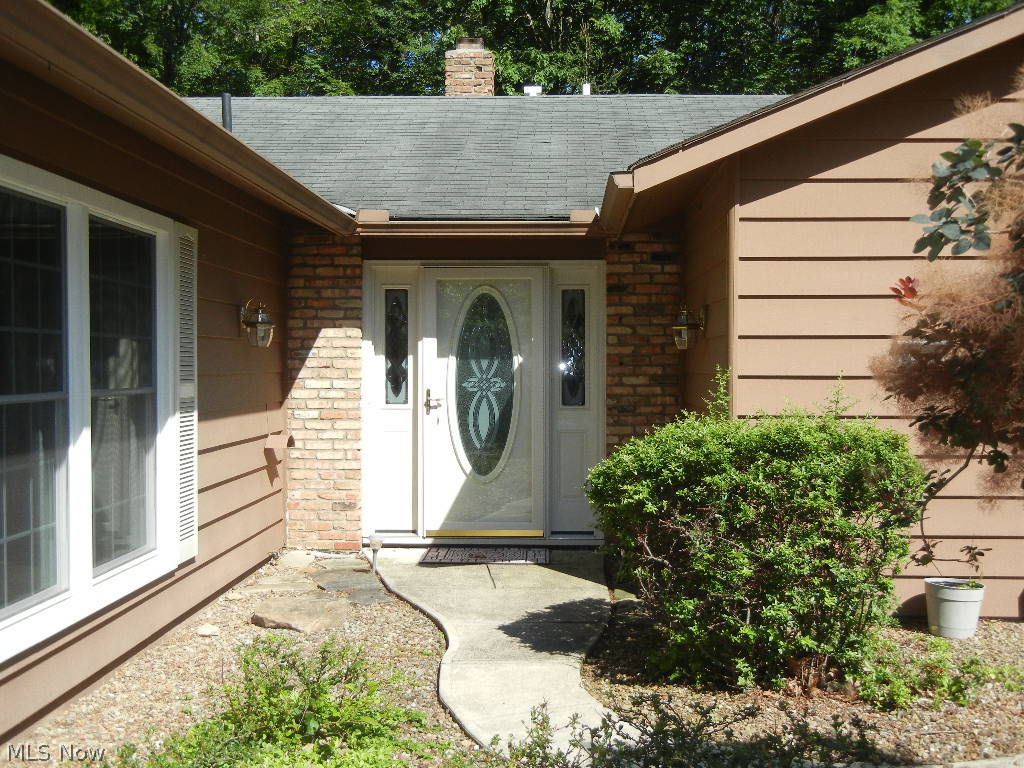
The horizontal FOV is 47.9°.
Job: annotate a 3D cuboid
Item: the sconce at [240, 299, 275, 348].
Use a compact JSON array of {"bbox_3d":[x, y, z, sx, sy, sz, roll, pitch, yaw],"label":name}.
[{"bbox_3d":[-1.592,-0.377,7.248,0.200,0.315,0.175,0,1,2],"label":"sconce"}]

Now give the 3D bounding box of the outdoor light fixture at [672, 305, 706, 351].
[{"bbox_3d":[1.123,-0.366,7.313,0.205,0.305,0.175,0,1,2],"label":"outdoor light fixture"}]

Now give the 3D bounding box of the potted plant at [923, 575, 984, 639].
[{"bbox_3d":[2.268,1.157,5.920,0.305,0.270,0.305,3,1,2],"label":"potted plant"}]

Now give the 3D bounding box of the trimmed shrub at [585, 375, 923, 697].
[{"bbox_3d":[1.091,0.654,5.150,1.480,1.340,1.250,0,1,2],"label":"trimmed shrub"}]

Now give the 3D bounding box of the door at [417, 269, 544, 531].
[{"bbox_3d":[-0.209,0.129,8.480,0.925,1.985,0.080,0,1,2],"label":"door"}]

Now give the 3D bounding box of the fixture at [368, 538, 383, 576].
[{"bbox_3d":[-0.893,1.119,7.550,0.090,0.250,0.090,0,1,2],"label":"fixture"}]

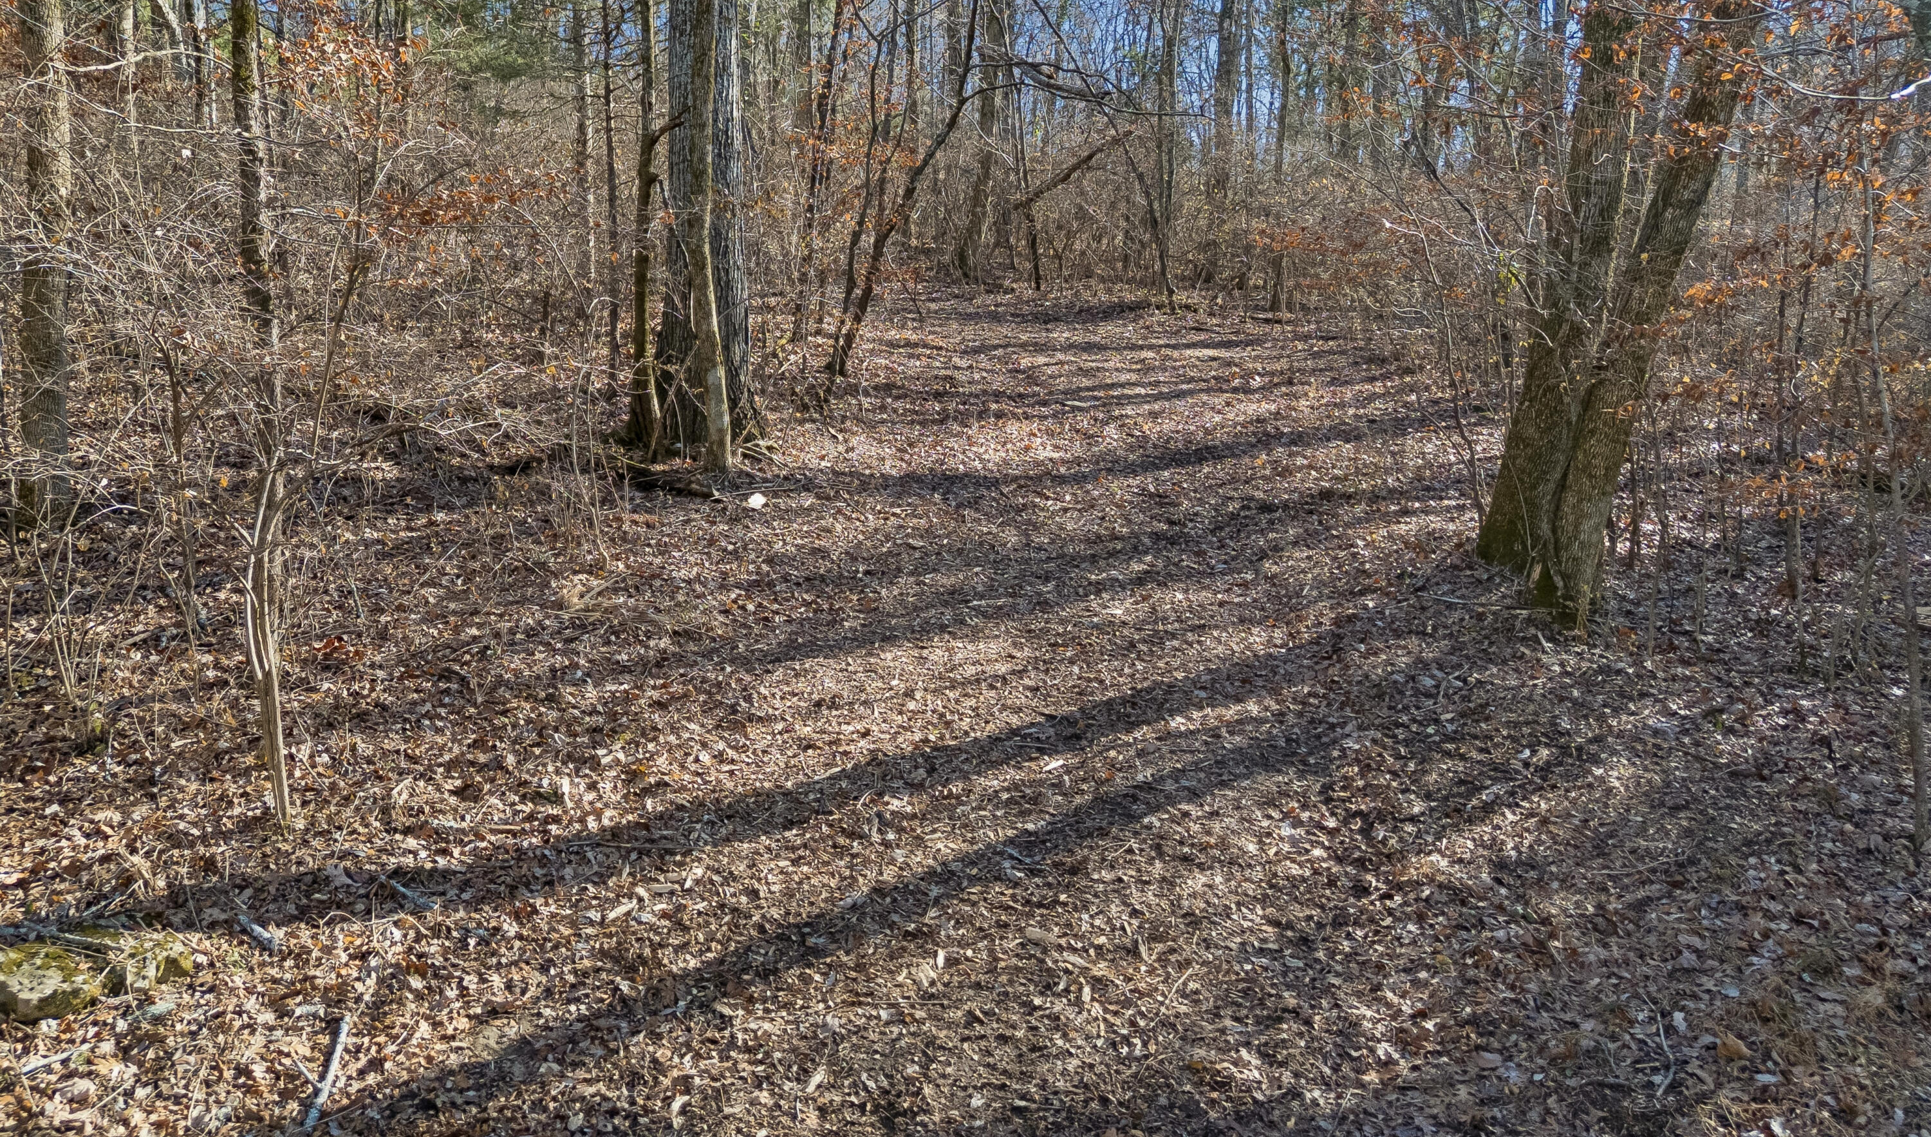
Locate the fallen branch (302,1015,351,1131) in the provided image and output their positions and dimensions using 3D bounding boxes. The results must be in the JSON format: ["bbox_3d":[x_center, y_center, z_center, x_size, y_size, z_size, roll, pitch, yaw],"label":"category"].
[{"bbox_3d":[-1.757,1.384,3.703,0.090,0.045,0.503,-4,17,-14],"label":"fallen branch"}]

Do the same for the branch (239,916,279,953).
[{"bbox_3d":[-2.306,1.192,4.367,0.302,0.040,0.045,14,21,39],"label":"branch"}]

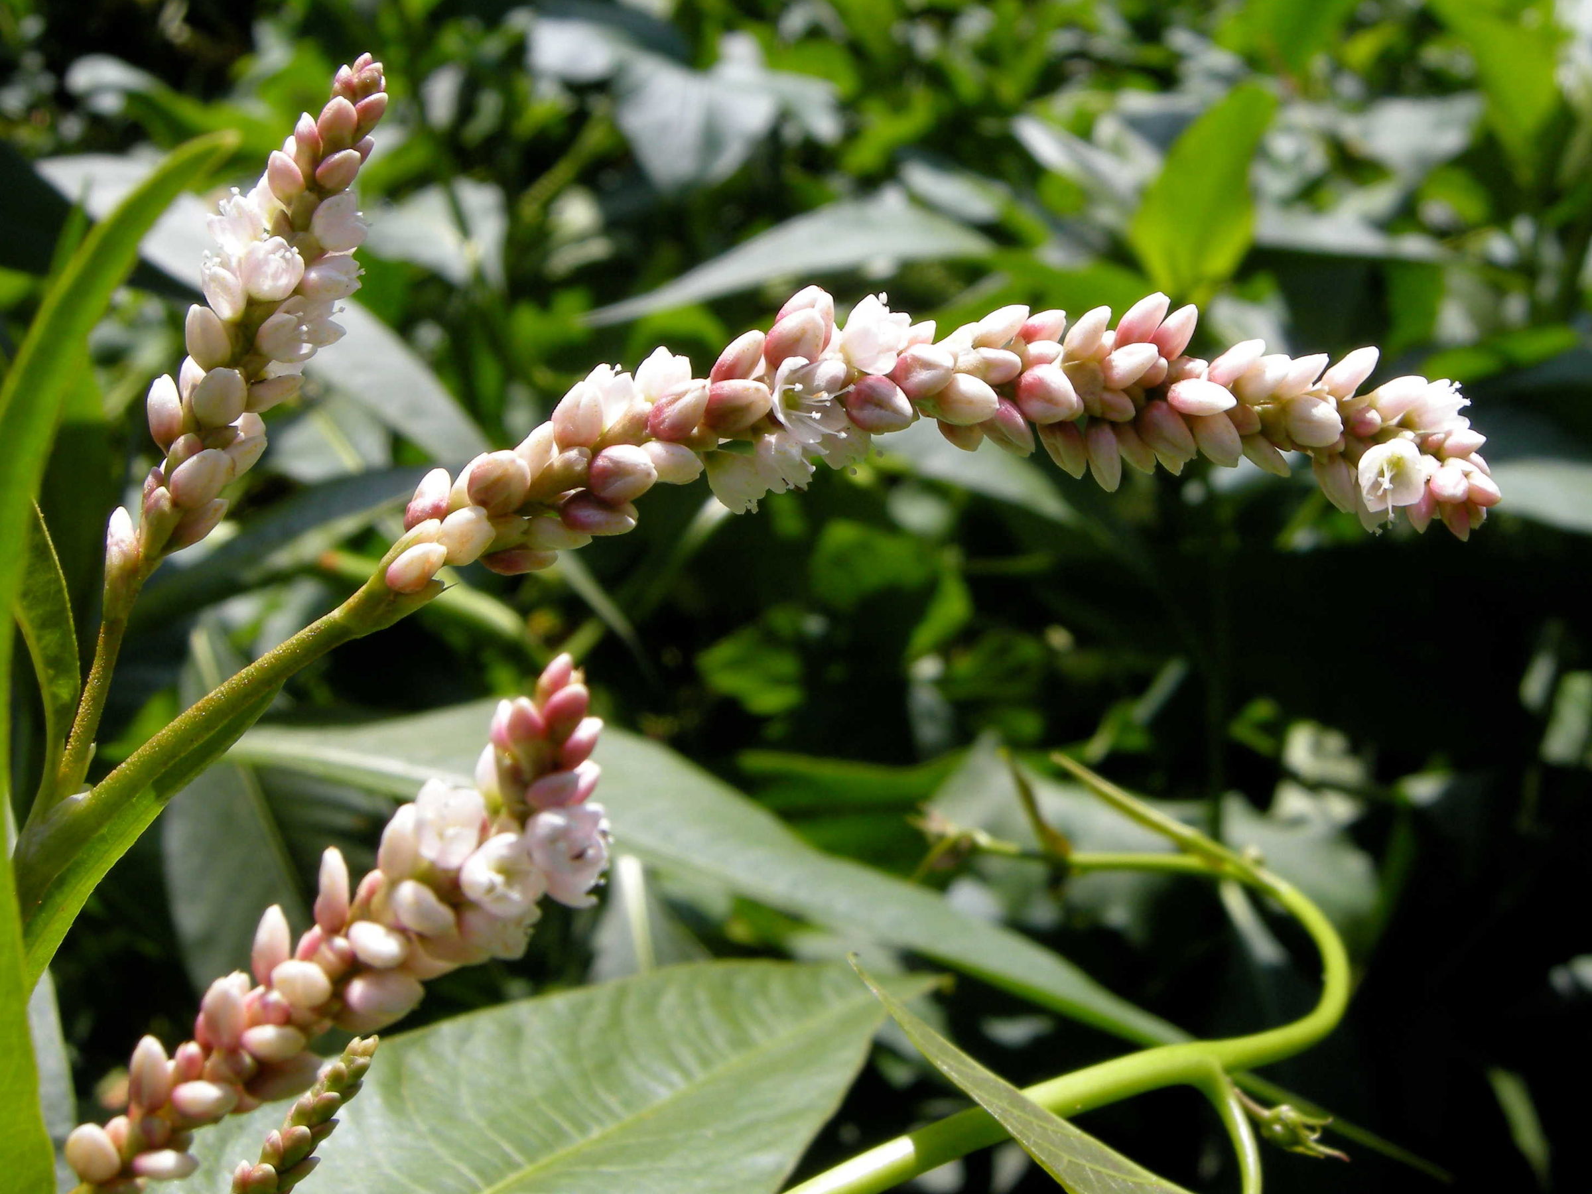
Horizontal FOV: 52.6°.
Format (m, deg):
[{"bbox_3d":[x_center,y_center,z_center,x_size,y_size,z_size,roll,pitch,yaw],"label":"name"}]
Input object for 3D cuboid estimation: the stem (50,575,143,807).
[{"bbox_3d":[-0.044,0.006,0.100,0.002,0.015,0.002,14,0,0],"label":"stem"}]

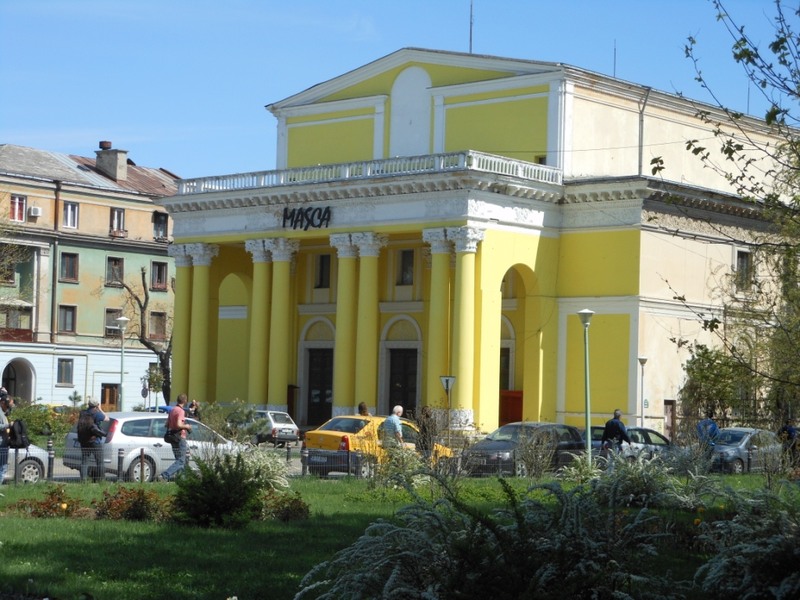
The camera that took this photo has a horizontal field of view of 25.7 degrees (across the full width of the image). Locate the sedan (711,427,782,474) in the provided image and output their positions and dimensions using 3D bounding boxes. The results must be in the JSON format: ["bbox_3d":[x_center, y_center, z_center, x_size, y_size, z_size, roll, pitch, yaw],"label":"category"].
[{"bbox_3d":[10.013,4.497,52.102,1.720,1.450,4.300,-1,-5,40],"label":"sedan"}]

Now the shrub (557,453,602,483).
[{"bbox_3d":[4.164,3.865,40.522,0.950,0.720,0.900,2,-3,0],"label":"shrub"}]

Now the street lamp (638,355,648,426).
[{"bbox_3d":[10.632,4.617,76.880,0.400,4.240,0.400,2,-4,0],"label":"street lamp"}]

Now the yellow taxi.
[{"bbox_3d":[-0.434,3.636,43.558,1.740,1.520,4.250,-2,-5,44],"label":"yellow taxi"}]

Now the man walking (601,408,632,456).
[{"bbox_3d":[5.677,3.756,46.054,0.700,1.760,0.450,0,-4,30],"label":"man walking"}]

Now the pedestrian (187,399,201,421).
[{"bbox_3d":[-7.512,4.525,64.051,0.500,1.680,0.400,-1,-4,37],"label":"pedestrian"}]

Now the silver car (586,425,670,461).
[{"bbox_3d":[6.396,4.186,48.504,1.720,1.420,4.250,-1,-5,39],"label":"silver car"}]

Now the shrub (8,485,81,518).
[{"bbox_3d":[-4.803,2.710,23.772,0.931,0.396,0.800,2,-4,0],"label":"shrub"}]

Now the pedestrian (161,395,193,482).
[{"bbox_3d":[-4.445,2.740,34.890,0.600,1.743,0.520,4,-4,-32],"label":"pedestrian"}]

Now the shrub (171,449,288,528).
[{"bbox_3d":[-2.265,2.478,23.331,1.450,1.020,1.250,2,-3,0],"label":"shrub"}]

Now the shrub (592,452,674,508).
[{"bbox_3d":[4.138,3.162,31.130,1.350,0.980,1.200,2,-3,0],"label":"shrub"}]

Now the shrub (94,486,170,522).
[{"bbox_3d":[-3.598,2.732,23.674,0.978,0.408,0.800,2,-4,0],"label":"shrub"}]

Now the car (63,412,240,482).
[{"bbox_3d":[-4.862,3.154,37.569,4.450,1.490,1.840,5,-5,-40],"label":"car"}]

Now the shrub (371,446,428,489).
[{"bbox_3d":[-0.010,3.403,36.026,1.150,0.850,1.050,2,-3,0],"label":"shrub"}]

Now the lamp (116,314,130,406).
[{"bbox_3d":[-7.983,2.512,50.622,0.410,4.000,0.410,2,-3,0],"label":"lamp"}]

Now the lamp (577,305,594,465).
[{"bbox_3d":[4.514,2.269,41.948,0.420,4.110,0.420,-1,-4,0],"label":"lamp"}]

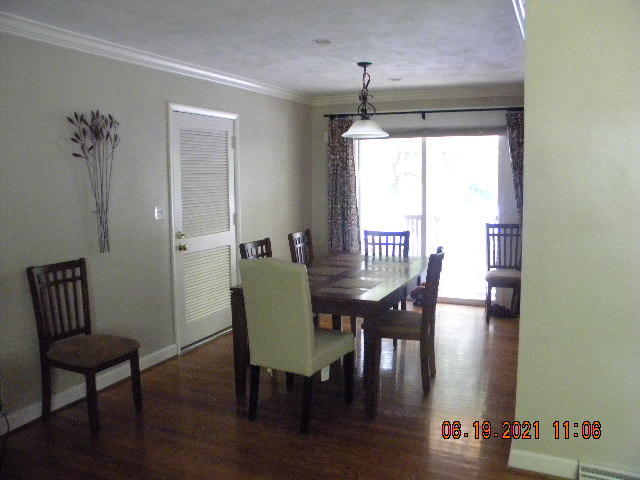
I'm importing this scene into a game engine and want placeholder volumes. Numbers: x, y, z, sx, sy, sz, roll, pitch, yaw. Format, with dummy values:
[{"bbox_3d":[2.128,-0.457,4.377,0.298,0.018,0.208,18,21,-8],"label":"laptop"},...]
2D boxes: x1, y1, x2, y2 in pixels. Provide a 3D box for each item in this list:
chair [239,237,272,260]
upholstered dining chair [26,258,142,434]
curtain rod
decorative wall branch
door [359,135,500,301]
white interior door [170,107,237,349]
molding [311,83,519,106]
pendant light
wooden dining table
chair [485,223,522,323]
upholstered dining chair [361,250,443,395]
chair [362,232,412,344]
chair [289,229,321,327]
[{"bbox_3d":[-0.277,0.509,4.167,0.540,0.975,0.450,4,9,30],"label":"chair"},{"bbox_3d":[-1.421,0.635,3.197,0.540,0.960,0.430,2,8,25],"label":"upholstered dining chair"},{"bbox_3d":[1.164,-1.428,5.805,2.400,0.050,0.070,2,7,23],"label":"curtain rod"},{"bbox_3d":[-1.484,-0.398,3.511,0.060,0.970,0.440,2,8,25],"label":"decorative wall branch"},{"bbox_3d":[1.204,-0.254,5.991,1.760,2.000,0.100,3,8,25],"label":"door"},{"bbox_3d":[-1.013,-0.095,4.703,0.060,2.030,0.850,3,8,25],"label":"white interior door"},{"bbox_3d":[1.077,-1.624,5.790,2.650,0.130,0.100,3,8,25],"label":"molding"},{"bbox_3d":[0.393,-1.217,4.518,0.430,0.620,0.430,-1,7,0],"label":"pendant light"},{"bbox_3d":[0.233,0.630,4.101,1.040,0.765,1.670,2,8,25],"label":"wooden dining table"},{"bbox_3d":[1.932,0.346,5.331,0.450,0.975,0.540,1,8,11],"label":"chair"},{"bbox_3d":[0.612,0.556,3.780,0.540,0.975,0.450,3,8,22],"label":"upholstered dining chair"},{"bbox_3d":[0.548,0.433,4.807,0.440,0.970,0.550,2,8,25],"label":"chair"},{"bbox_3d":[0.053,0.426,4.785,0.540,0.975,0.450,4,9,29],"label":"chair"}]

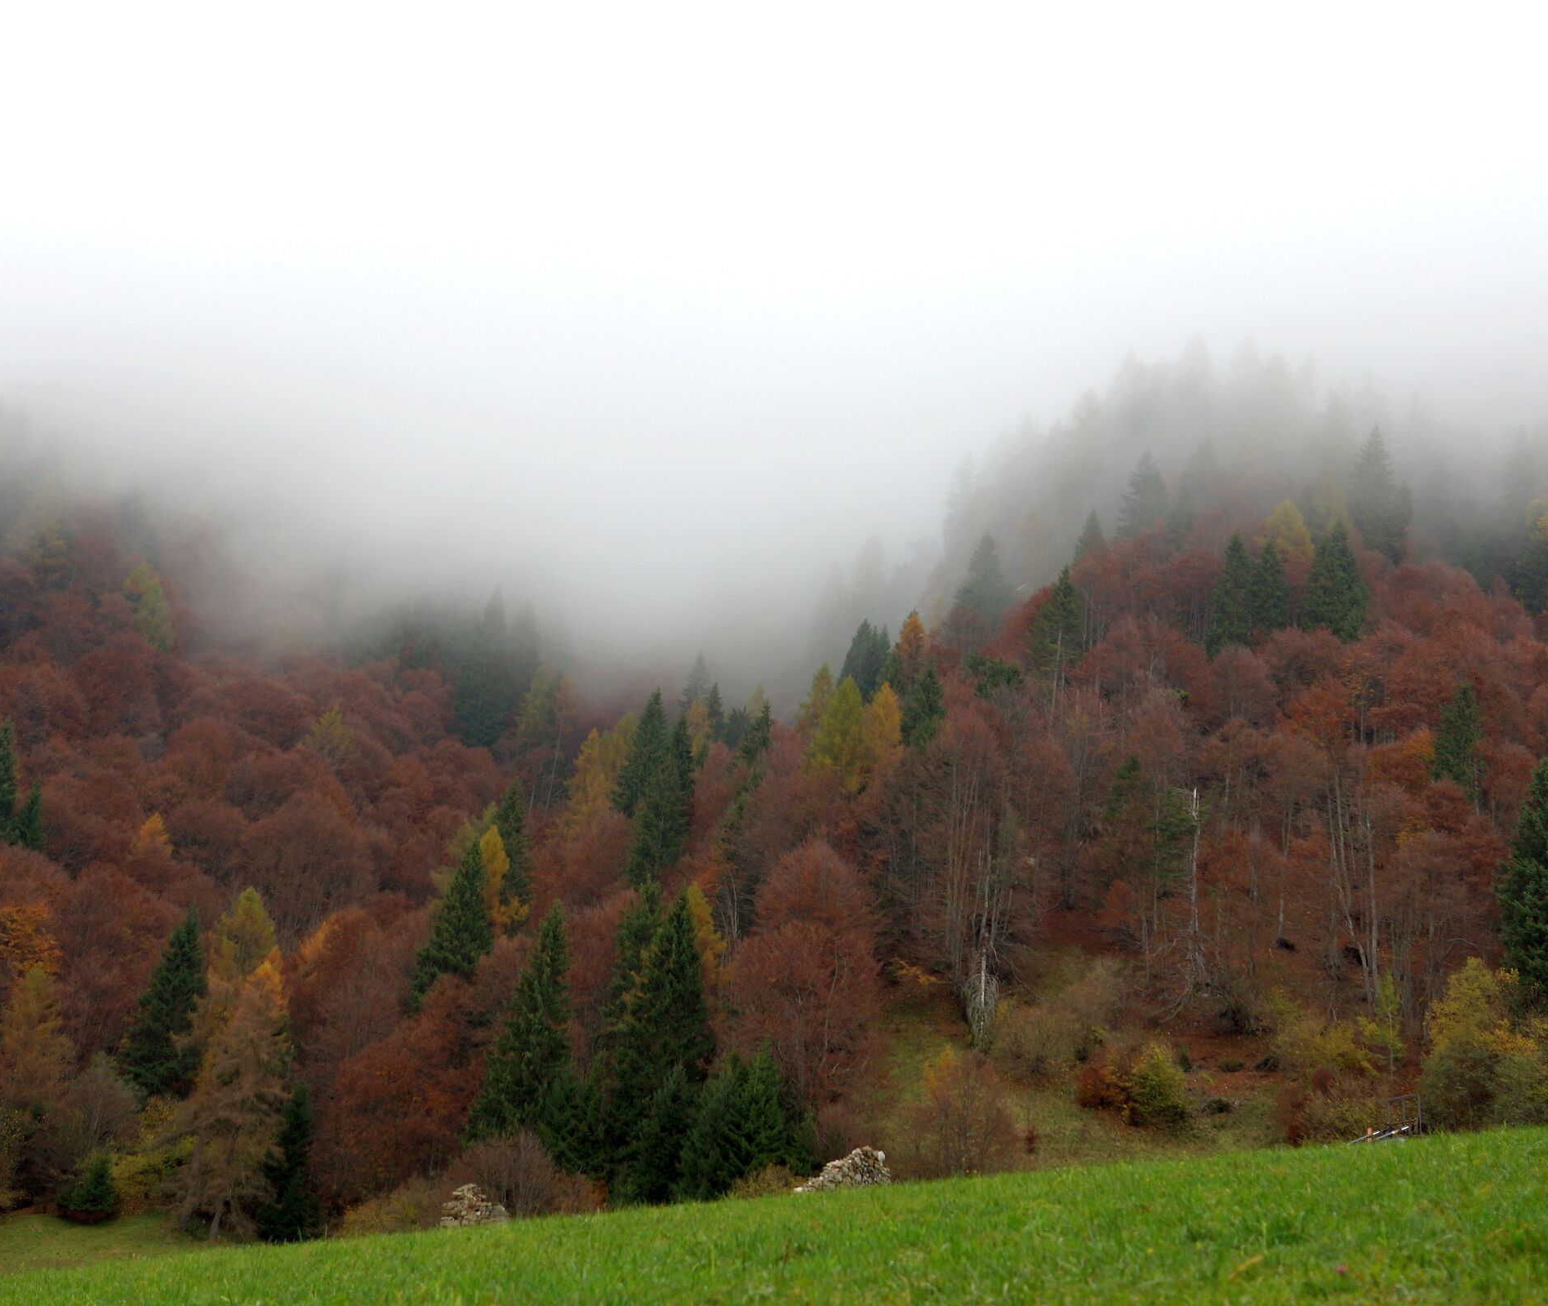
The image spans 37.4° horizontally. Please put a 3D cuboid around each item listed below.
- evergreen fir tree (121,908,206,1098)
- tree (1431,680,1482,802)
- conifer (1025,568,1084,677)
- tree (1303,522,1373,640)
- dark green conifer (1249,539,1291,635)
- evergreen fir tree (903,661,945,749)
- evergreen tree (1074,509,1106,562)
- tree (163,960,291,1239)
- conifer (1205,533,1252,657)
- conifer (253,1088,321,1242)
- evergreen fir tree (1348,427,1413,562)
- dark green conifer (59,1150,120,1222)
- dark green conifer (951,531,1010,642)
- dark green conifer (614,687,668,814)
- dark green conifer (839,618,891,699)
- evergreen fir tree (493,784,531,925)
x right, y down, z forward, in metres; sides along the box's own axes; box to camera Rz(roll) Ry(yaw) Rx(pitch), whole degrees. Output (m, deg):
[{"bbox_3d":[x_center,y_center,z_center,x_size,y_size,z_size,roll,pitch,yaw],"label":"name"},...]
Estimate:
[{"bbox_3d":[-45.930,27.330,170.000,6.690,16.410,6.690,1,-10,0],"label":"evergreen fir tree"},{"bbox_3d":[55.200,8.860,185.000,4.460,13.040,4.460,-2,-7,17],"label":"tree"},{"bbox_3d":[29.490,-1.530,240.000,6.270,15.400,6.270,-1,-7,7],"label":"conifer"},{"bbox_3d":[57.840,-5.590,235.000,7.240,16.700,7.240,-2,-7,14],"label":"tree"},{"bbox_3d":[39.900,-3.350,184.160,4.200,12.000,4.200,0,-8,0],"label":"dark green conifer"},{"bbox_3d":[17.090,7.680,260.000,4.880,13.780,4.880,1,-10,0],"label":"evergreen fir tree"},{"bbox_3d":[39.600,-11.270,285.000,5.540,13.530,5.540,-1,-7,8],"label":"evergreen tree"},{"bbox_3d":[-34.020,27.590,140.000,7.390,17.340,7.390,1,-10,0],"label":"tree"},{"bbox_3d":[56.830,-5.700,285.000,6.210,18.750,6.210,1,-10,0],"label":"conifer"},{"bbox_3d":[-25.470,26.750,119.420,3.500,8.400,3.500,0,-8,0],"label":"conifer"},{"bbox_3d":[57.680,-13.890,218.890,6.200,16.000,6.200,0,-8,0],"label":"evergreen fir tree"},{"bbox_3d":[-42.080,32.820,140.000,3.550,4.550,3.550,1,-10,0],"label":"dark green conifer"},{"bbox_3d":[30.700,-8.570,340.000,8.880,18.780,8.880,1,-10,0],"label":"dark green conifer"},{"bbox_3d":[-12.630,12.120,218.000,6.130,17.250,6.130,0,-7,-3],"label":"dark green conifer"},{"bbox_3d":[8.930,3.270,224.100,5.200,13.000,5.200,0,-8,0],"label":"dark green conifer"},{"bbox_3d":[-23.979,20.260,210.000,3.798,16.879,3.798,0,-6,0],"label":"evergreen fir tree"}]

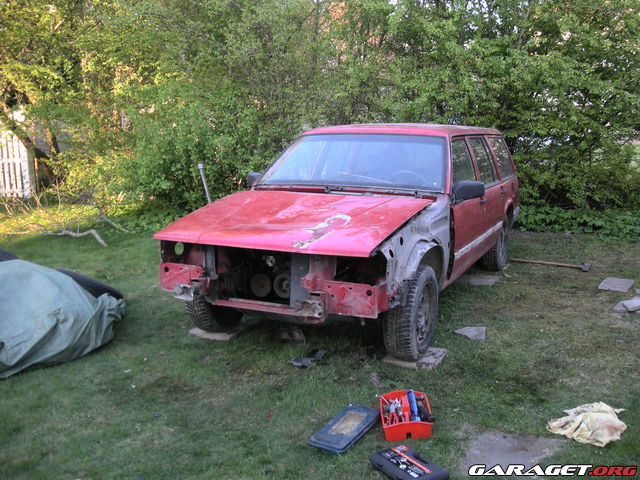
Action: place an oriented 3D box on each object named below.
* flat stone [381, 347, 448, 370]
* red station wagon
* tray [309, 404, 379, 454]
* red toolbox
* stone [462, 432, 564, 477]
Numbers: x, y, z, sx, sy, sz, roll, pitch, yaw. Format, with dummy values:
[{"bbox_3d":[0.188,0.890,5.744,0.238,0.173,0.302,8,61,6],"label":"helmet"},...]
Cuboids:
[{"bbox_3d":[0.628,0.769,4.221,0.345,0.045,0.365,4,10,24],"label":"flat stone"},{"bbox_3d":[0.576,-0.255,5.737,1.780,1.480,4.600,4,11,25],"label":"red station wagon"},{"bbox_3d":[0.130,0.940,3.200,0.190,0.050,0.470,4,11,25],"label":"tray"},{"bbox_3d":[0.433,0.895,3.267,0.230,0.115,0.340,-1,10,0],"label":"red toolbox"},{"bbox_3d":[0.903,1.001,2.971,0.460,0.040,0.470,3,10,20],"label":"stone"}]

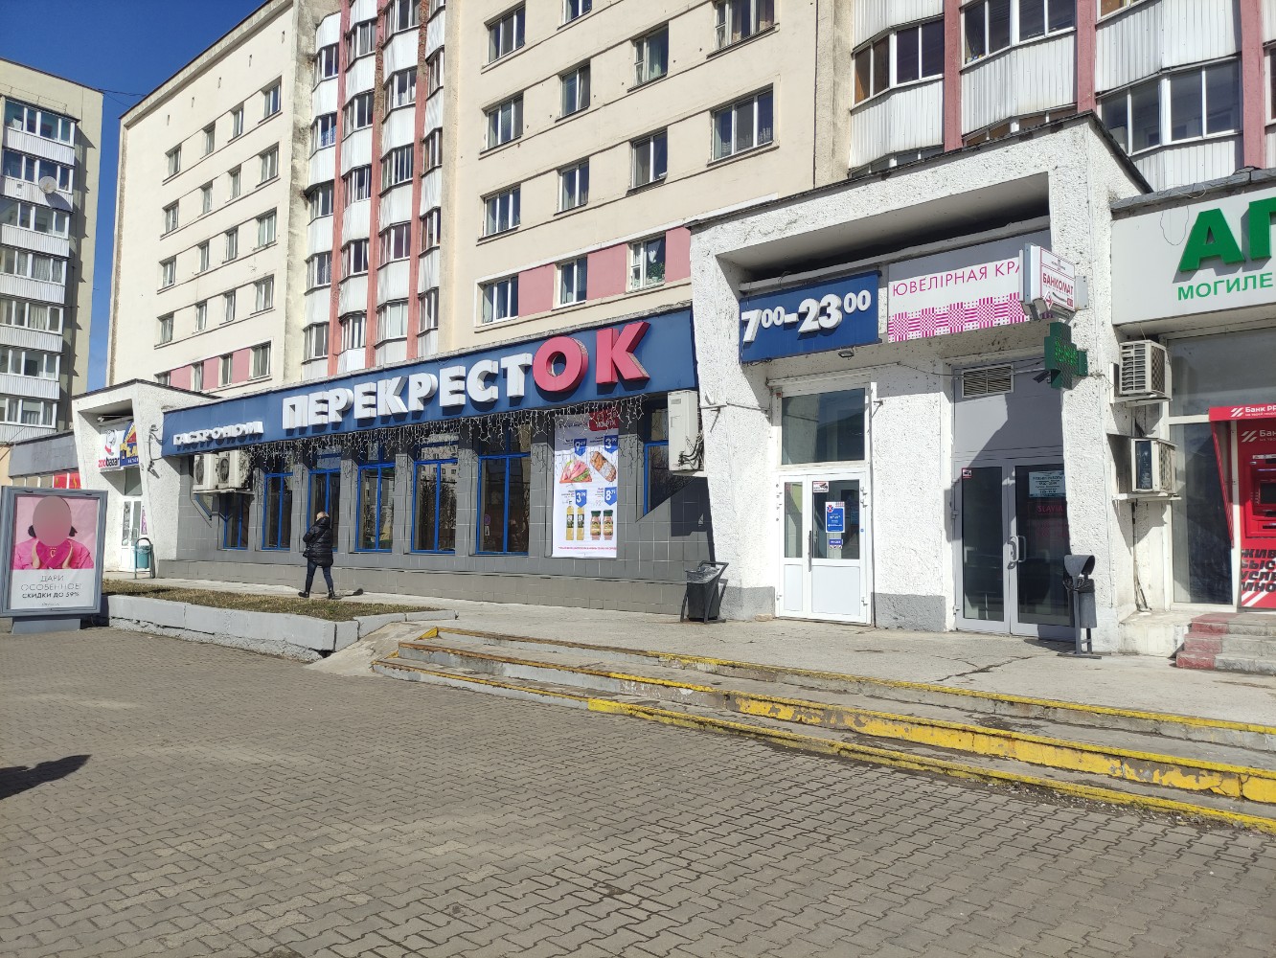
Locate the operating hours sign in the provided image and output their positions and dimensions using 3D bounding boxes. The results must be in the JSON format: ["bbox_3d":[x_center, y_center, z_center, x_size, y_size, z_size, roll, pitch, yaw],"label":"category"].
[{"bbox_3d":[2.454,-2.305,13.360,2.300,1.000,0.150,-3,-6,42],"label":"operating hours sign"}]

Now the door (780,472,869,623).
[{"bbox_3d":[2.776,1.011,13.891,1.570,2.210,0.100,-3,-6,42],"label":"door"}]

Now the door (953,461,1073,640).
[{"bbox_3d":[4.811,0.886,11.880,1.480,2.270,0.100,-3,-6,42],"label":"door"}]

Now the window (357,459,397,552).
[{"bbox_3d":[-5.687,0.594,20.145,1.547,2.025,0.134,-3,-6,42],"label":"window"}]

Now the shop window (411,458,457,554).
[{"bbox_3d":[-4.318,0.608,19.843,1.700,2.000,0.120,-3,-6,41],"label":"shop window"}]

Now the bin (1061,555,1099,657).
[{"bbox_3d":[4.728,1.343,9.839,0.363,1.059,0.363,-3,-6,42],"label":"bin"}]

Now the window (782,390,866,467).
[{"bbox_3d":[2.744,-0.762,13.725,1.413,1.036,0.115,-3,-6,42],"label":"window"}]

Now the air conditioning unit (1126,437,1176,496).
[{"bbox_3d":[5.595,-0.112,9.979,0.270,0.555,0.740,-3,-6,42],"label":"air conditioning unit"}]

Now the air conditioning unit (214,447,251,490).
[{"bbox_3d":[-10.419,-0.231,23.785,1.050,0.926,0.306,-3,-6,42],"label":"air conditioning unit"}]

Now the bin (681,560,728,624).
[{"bbox_3d":[0.952,1.591,13.014,0.497,0.840,0.544,-3,-6,42],"label":"bin"}]

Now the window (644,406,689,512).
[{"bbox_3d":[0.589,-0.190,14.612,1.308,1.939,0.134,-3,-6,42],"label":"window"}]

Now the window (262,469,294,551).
[{"bbox_3d":[-9.404,0.869,24.273,1.720,2.050,0.120,-3,-6,41],"label":"window"}]

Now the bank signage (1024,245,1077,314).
[{"bbox_3d":[4.172,-1.990,9.350,0.745,0.497,0.181,5,-6,-42],"label":"bank signage"}]

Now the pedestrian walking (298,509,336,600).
[{"bbox_3d":[-6.233,1.480,17.942,0.680,1.660,0.500,-3,-5,38],"label":"pedestrian walking"}]

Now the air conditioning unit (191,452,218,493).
[{"bbox_3d":[-12.187,-0.187,26.213,1.060,0.980,0.340,-3,-6,41],"label":"air conditioning unit"}]

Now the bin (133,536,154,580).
[{"bbox_3d":[-14.345,2.308,26.763,0.325,1.146,0.458,-3,-6,42],"label":"bin"}]

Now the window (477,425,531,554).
[{"bbox_3d":[-2.493,0.197,17.330,1.566,2.445,0.134,-3,-6,42],"label":"window"}]

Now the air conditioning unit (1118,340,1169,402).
[{"bbox_3d":[5.576,-1.150,10.125,0.300,0.560,0.840,-3,-6,42],"label":"air conditioning unit"}]

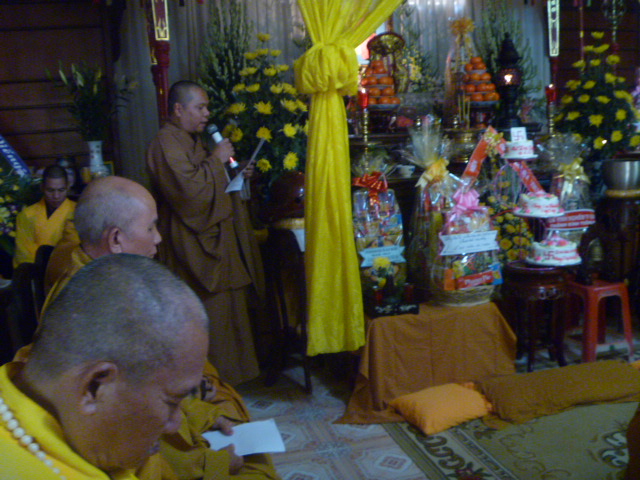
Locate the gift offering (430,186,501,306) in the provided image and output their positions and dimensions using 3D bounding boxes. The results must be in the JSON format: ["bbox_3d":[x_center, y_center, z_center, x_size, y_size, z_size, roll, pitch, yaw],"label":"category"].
[{"bbox_3d":[0.728,0.026,3.284,0.330,0.560,0.270,-6,10,-14],"label":"gift offering"}]

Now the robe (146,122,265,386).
[{"bbox_3d":[-0.592,-0.006,3.527,0.460,1.680,0.480,0,11,20],"label":"robe"}]

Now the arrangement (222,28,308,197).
[{"bbox_3d":[-0.359,-0.732,4.030,0.550,1.040,0.480,-6,10,-14],"label":"arrangement"}]

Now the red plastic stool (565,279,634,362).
[{"bbox_3d":[1.578,0.444,3.704,0.300,0.450,0.300,-6,10,-14],"label":"red plastic stool"}]

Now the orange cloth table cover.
[{"bbox_3d":[0.518,0.564,3.326,0.920,0.485,0.520,-6,10,-12],"label":"orange cloth table cover"}]

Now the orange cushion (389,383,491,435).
[{"bbox_3d":[0.584,0.787,3.092,0.390,0.120,0.350,-8,11,-24],"label":"orange cushion"}]

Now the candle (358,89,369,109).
[{"bbox_3d":[0.271,-0.881,4.030,0.060,0.125,0.060,-4,10,1],"label":"candle"}]

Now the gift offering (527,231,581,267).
[{"bbox_3d":[1.310,0.038,3.638,0.295,0.165,0.295,-6,10,-14],"label":"gift offering"}]

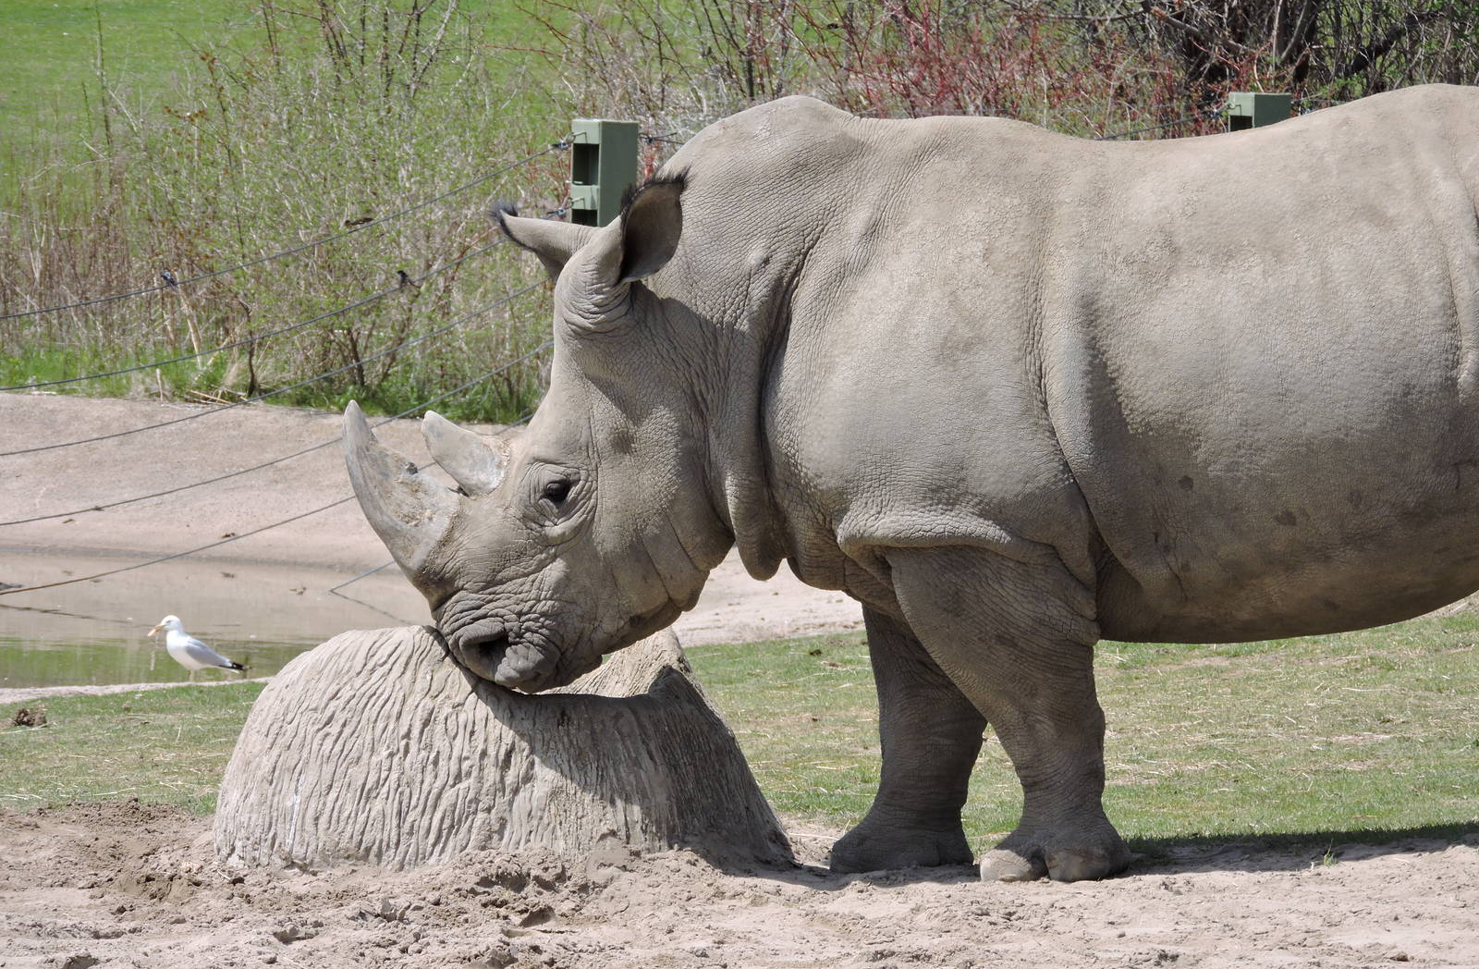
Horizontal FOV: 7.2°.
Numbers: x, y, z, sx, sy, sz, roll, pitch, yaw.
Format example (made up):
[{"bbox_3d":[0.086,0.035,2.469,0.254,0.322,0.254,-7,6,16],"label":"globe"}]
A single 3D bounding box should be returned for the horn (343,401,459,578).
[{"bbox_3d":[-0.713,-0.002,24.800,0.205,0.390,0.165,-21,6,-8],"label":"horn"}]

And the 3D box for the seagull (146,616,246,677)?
[{"bbox_3d":[-2.075,0.624,45.000,0.385,0.250,0.135,-1,3,-15],"label":"seagull"}]

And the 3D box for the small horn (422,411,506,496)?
[{"bbox_3d":[-0.578,-0.074,24.850,0.146,0.212,0.130,-36,8,-6],"label":"small horn"}]

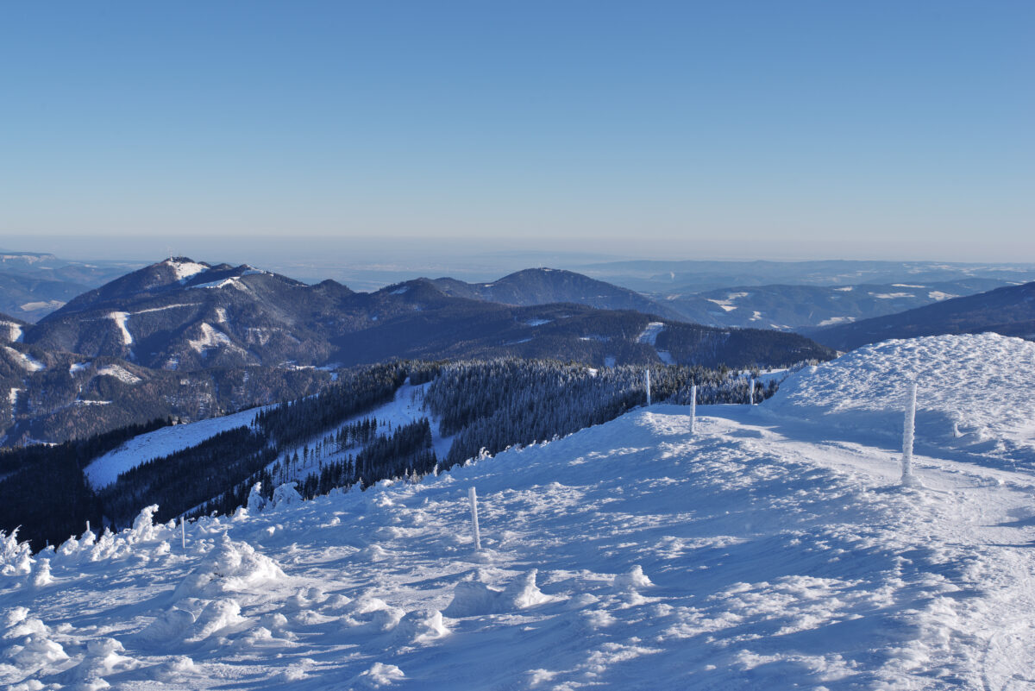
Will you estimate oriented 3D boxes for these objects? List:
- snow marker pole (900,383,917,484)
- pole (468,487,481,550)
[{"bbox_3d":[7.301,1.634,24.105,0.193,1.920,0.193,3,6,17],"label":"snow marker pole"},{"bbox_3d":[-1.214,4.991,37.310,0.199,1.850,0.199,-5,6,-3],"label":"pole"}]

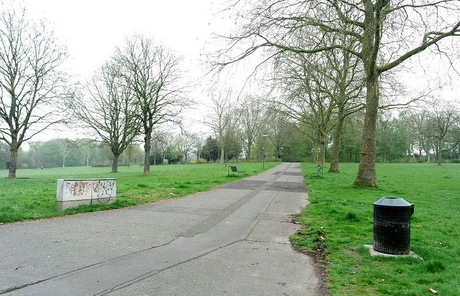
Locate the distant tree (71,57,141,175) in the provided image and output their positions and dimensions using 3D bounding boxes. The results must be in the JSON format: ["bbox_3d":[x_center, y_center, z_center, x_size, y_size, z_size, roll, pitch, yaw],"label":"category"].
[{"bbox_3d":[-13.410,-3.450,33.000,7.540,12.170,7.160,0,-2,0],"label":"distant tree"}]

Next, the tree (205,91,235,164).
[{"bbox_3d":[-2.060,-4.210,60.000,5.870,14.490,5.580,0,-2,0],"label":"tree"}]

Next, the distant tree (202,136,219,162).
[{"bbox_3d":[-4.330,0.220,68.000,3.550,5.990,3.370,0,-2,0],"label":"distant tree"}]

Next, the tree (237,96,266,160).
[{"bbox_3d":[4.910,-4.570,70.000,6.850,14.850,6.510,0,-2,0],"label":"tree"}]

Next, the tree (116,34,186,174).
[{"bbox_3d":[-7.430,-4.190,29.000,6.630,13.300,6.290,0,-2,0],"label":"tree"}]

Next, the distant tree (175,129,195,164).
[{"bbox_3d":[-10.990,-0.360,74.000,4.830,8.210,4.590,0,-2,0],"label":"distant tree"}]

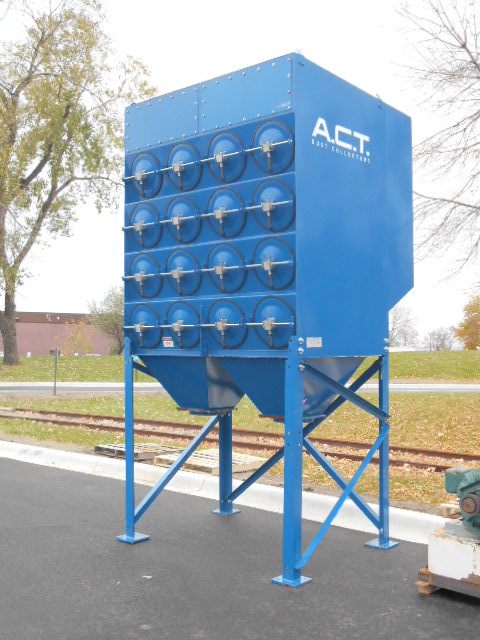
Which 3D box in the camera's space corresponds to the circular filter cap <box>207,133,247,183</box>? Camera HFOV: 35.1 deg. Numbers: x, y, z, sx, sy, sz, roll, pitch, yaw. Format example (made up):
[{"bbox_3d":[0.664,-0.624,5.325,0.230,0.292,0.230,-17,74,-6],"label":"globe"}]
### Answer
[{"bbox_3d":[-0.120,-1.272,5.930,0.399,0.399,0.090,-2,-2,40],"label":"circular filter cap"}]

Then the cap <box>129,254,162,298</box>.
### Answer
[{"bbox_3d":[-0.898,-0.406,6.992,0.432,0.432,0.100,-2,-3,41],"label":"cap"}]

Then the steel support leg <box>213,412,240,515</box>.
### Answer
[{"bbox_3d":[-0.145,1.177,8.109,0.215,1.800,0.215,-2,-3,41],"label":"steel support leg"}]

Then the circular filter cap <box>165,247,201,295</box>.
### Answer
[{"bbox_3d":[-0.518,-0.417,6.667,0.432,0.432,0.100,-2,-3,41],"label":"circular filter cap"}]

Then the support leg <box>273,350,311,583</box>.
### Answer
[{"bbox_3d":[0.413,1.101,5.883,0.215,1.800,0.215,-2,-3,41],"label":"support leg"}]

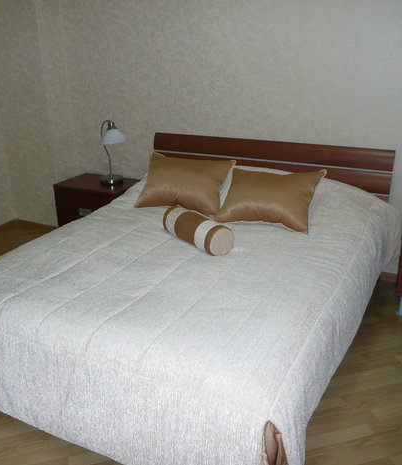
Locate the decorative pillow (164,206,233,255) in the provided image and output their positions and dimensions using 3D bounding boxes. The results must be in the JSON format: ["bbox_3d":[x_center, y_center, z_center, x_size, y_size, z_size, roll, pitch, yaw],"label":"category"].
[{"bbox_3d":[-0.022,-0.015,2.637,0.145,0.145,0.410,-16,26,-35],"label":"decorative pillow"}]

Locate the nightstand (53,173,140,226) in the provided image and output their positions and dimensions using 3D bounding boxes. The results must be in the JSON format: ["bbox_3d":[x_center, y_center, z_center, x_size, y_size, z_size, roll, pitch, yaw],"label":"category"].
[{"bbox_3d":[-0.770,-0.142,3.942,0.612,0.497,0.401,9,23,24],"label":"nightstand"}]

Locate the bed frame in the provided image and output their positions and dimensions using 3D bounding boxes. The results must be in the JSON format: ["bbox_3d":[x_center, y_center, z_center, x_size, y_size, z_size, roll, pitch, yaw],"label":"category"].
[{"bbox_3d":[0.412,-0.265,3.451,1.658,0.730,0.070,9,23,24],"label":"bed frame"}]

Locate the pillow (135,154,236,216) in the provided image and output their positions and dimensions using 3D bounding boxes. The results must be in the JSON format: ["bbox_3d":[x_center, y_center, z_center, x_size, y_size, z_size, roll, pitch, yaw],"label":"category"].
[{"bbox_3d":[-0.111,-0.306,3.144,0.560,0.150,0.420,9,63,24],"label":"pillow"}]

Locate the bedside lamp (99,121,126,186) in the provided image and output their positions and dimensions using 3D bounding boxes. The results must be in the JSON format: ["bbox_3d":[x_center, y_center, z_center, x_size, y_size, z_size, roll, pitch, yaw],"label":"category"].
[{"bbox_3d":[-0.672,-0.609,3.805,0.250,0.465,0.220,18,28,40],"label":"bedside lamp"}]

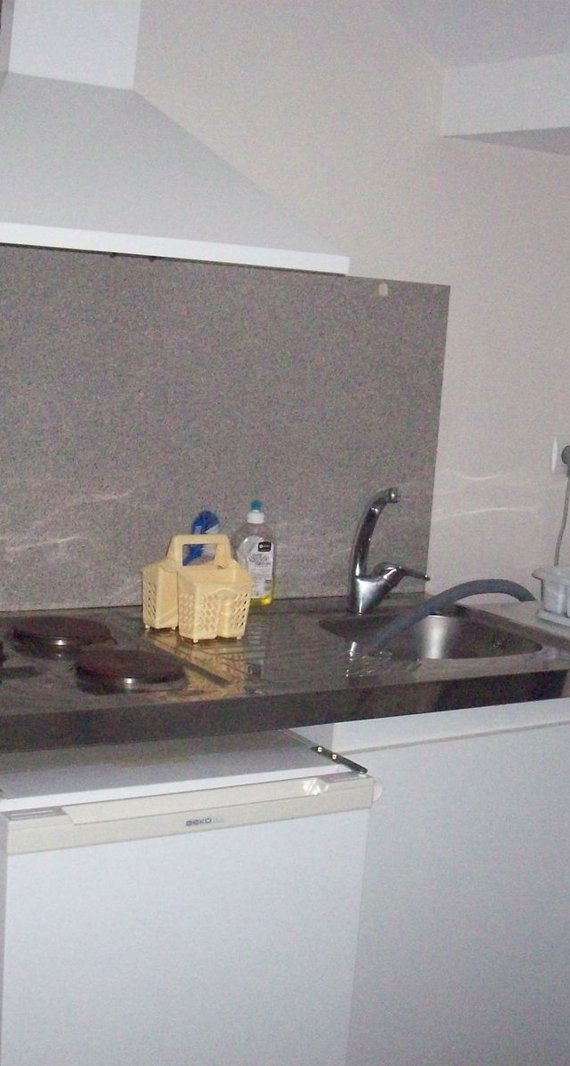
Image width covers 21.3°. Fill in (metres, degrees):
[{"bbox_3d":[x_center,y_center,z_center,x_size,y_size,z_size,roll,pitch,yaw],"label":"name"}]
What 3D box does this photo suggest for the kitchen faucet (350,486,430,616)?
[{"bbox_3d":[0.187,0.041,2.787,0.065,0.244,0.190,-1,9,-31],"label":"kitchen faucet"}]

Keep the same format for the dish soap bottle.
[{"bbox_3d":[-0.057,0.032,2.813,0.077,0.204,0.050,0,8,-27],"label":"dish soap bottle"}]

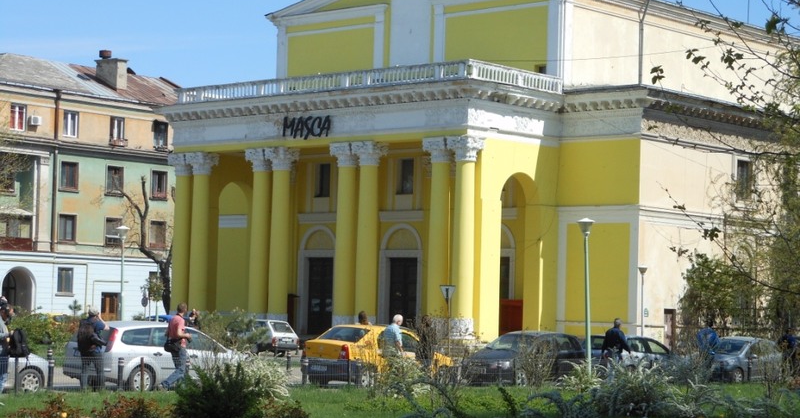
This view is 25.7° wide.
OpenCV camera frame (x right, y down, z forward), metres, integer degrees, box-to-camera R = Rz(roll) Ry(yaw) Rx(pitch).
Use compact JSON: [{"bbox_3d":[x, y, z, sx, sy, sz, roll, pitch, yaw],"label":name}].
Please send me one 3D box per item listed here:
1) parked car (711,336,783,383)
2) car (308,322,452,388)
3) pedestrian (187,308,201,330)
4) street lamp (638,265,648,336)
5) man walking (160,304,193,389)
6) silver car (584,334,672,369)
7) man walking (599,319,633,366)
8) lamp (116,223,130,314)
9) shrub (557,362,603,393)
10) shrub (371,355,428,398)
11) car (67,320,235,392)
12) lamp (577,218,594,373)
[{"bbox_3d":[10.013,4.497,52.102,1.720,1.450,4.300,-1,-5,40],"label":"parked car"},{"bbox_3d":[-0.434,3.636,43.558,1.740,1.520,4.250,-2,-5,44],"label":"car"},{"bbox_3d":[-7.512,4.525,64.051,0.500,1.680,0.400,-1,-4,37],"label":"pedestrian"},{"bbox_3d":[10.632,4.617,76.880,0.400,4.240,0.400,2,-4,0],"label":"street lamp"},{"bbox_3d":[-4.445,2.740,34.890,0.600,1.743,0.520,4,-4,-32],"label":"man walking"},{"bbox_3d":[6.396,4.186,48.504,1.720,1.420,4.250,-1,-5,39],"label":"silver car"},{"bbox_3d":[5.677,3.756,46.054,0.700,1.760,0.450,0,-4,30],"label":"man walking"},{"bbox_3d":[-7.983,2.512,50.622,0.410,4.000,0.410,2,-3,0],"label":"lamp"},{"bbox_3d":[4.164,3.865,40.522,0.950,0.720,0.900,2,-3,0],"label":"shrub"},{"bbox_3d":[-0.010,3.403,36.026,1.150,0.850,1.050,2,-3,0],"label":"shrub"},{"bbox_3d":[-4.862,3.154,37.569,4.450,1.490,1.840,5,-5,-40],"label":"car"},{"bbox_3d":[4.514,2.269,41.948,0.420,4.110,0.420,-1,-4,0],"label":"lamp"}]

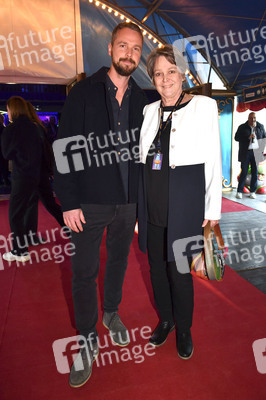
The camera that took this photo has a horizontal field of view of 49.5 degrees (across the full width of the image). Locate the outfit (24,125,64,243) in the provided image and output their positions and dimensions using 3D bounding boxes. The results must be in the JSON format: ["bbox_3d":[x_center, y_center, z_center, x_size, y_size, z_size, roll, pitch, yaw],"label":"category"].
[{"bbox_3d":[-0.970,-0.180,3.280,0.560,1.380,0.460,3,11,17],"label":"outfit"}]

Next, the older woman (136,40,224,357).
[{"bbox_3d":[0.253,0.060,1.590,0.490,1.670,0.360,3,12,20],"label":"older woman"}]

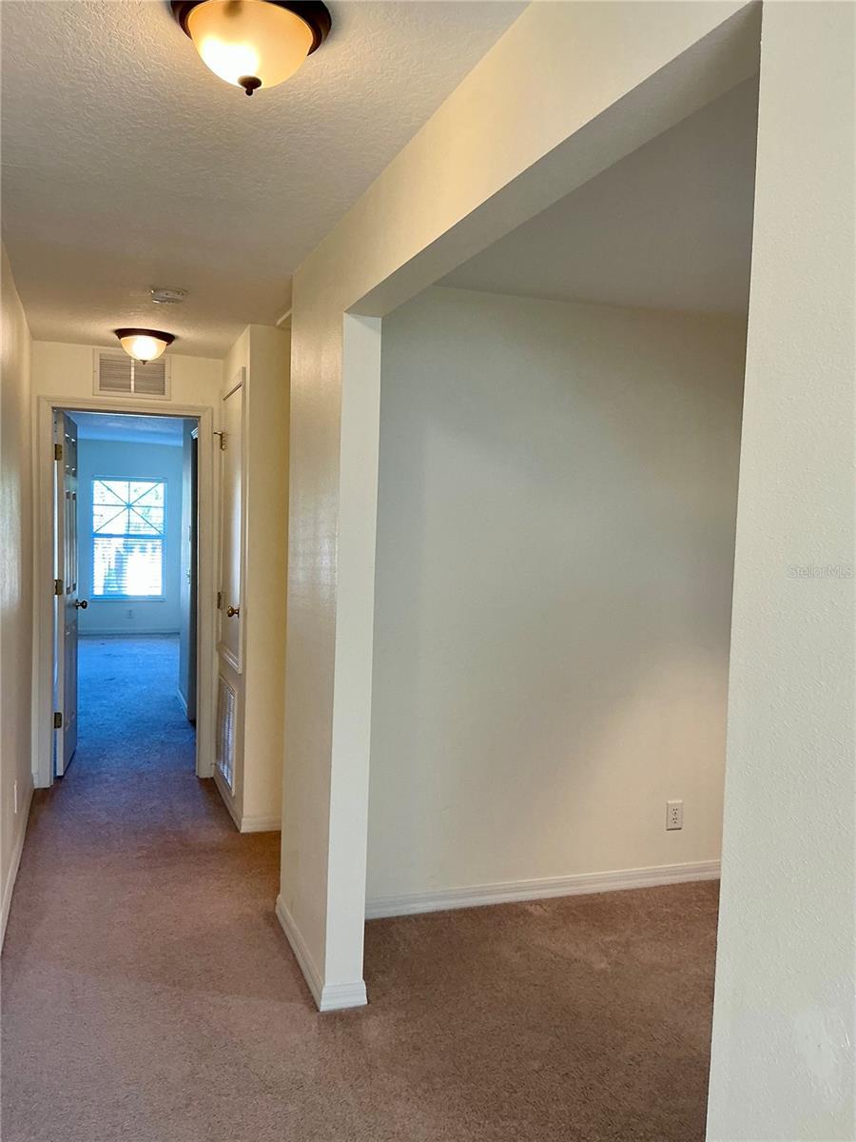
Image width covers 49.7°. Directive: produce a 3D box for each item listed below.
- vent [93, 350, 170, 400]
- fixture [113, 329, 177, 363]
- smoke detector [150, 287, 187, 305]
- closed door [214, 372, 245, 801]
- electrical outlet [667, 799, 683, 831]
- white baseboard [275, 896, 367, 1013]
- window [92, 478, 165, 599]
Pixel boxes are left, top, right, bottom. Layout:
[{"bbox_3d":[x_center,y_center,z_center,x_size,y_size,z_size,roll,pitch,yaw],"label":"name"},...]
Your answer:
[{"bbox_3d":[-1.618,-1.071,5.062,0.408,0.249,0.020,1,3,-20],"label":"vent"},{"bbox_3d":[-1.402,-1.094,4.574,0.286,0.146,0.286,1,3,-20],"label":"fixture"},{"bbox_3d":[-1.034,-1.090,3.678,0.135,0.037,0.135,1,3,-20],"label":"smoke detector"},{"bbox_3d":[-1.039,0.068,4.871,0.050,2.084,0.823,1,3,-20],"label":"closed door"},{"bbox_3d":[1.052,1.041,3.939,0.079,0.122,0.010,1,3,-20],"label":"electrical outlet"},{"bbox_3d":[-0.386,1.292,3.213,0.151,0.081,0.741,1,3,-20],"label":"white baseboard"},{"bbox_3d":[-3.679,-0.393,11.375,0.876,1.525,0.100,1,3,-20],"label":"window"}]

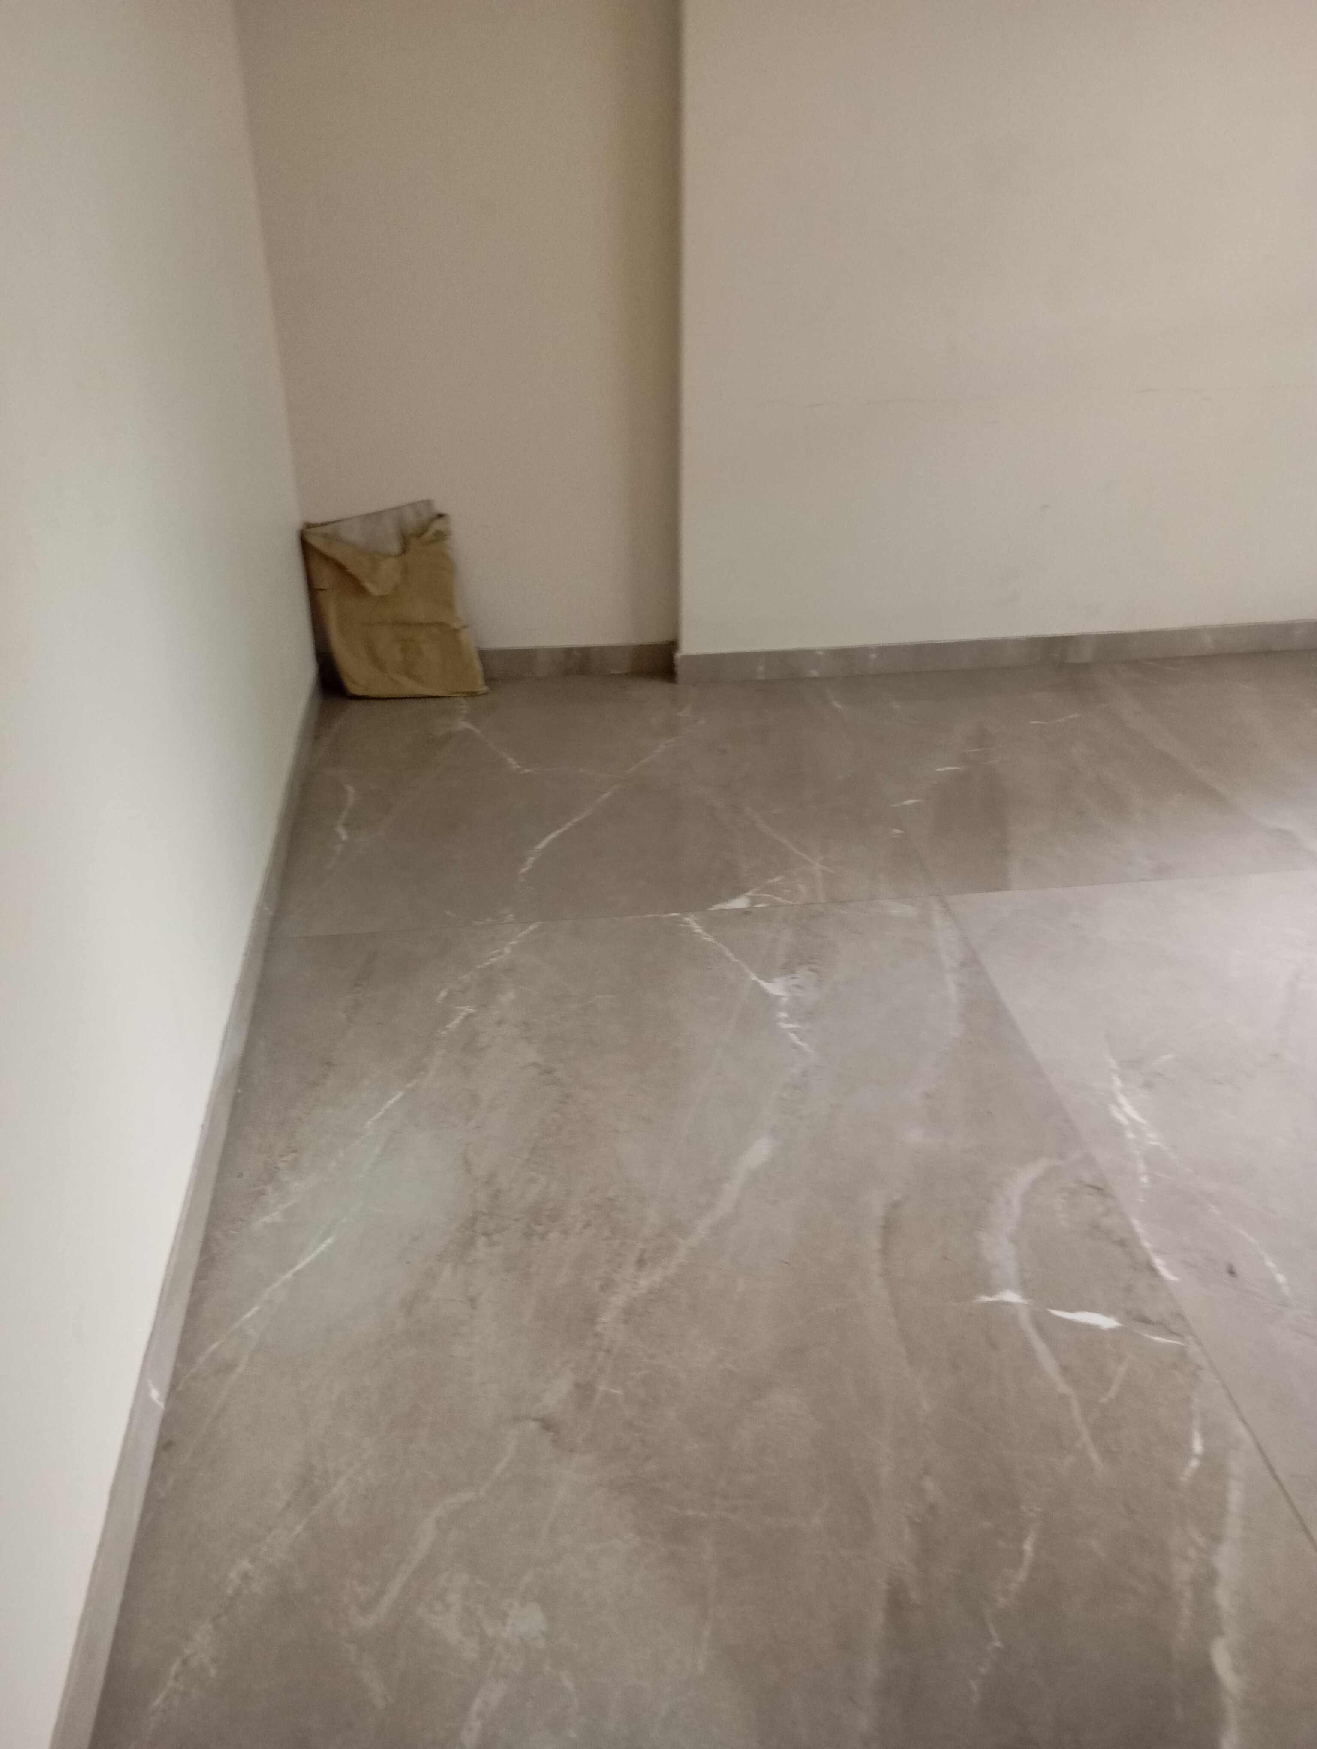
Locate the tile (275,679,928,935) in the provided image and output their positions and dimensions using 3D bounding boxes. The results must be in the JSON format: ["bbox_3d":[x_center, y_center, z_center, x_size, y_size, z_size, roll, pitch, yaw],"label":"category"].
[{"bbox_3d":[-0.142,-0.195,3.025,1.218,0.020,1.100,-4,30,-6],"label":"tile"}]

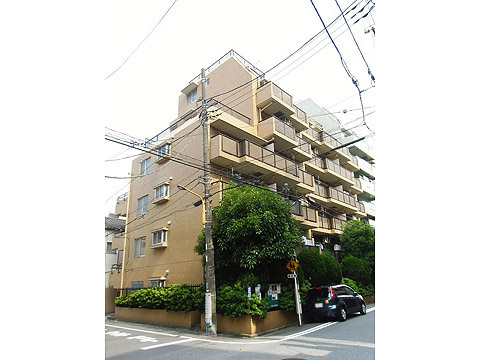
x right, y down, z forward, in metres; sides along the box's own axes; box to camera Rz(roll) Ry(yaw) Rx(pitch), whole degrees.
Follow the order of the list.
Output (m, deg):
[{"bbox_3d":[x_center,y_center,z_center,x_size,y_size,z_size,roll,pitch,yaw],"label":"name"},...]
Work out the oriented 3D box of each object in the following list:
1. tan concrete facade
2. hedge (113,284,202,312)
[{"bbox_3d":[2.584,1.756,28.283,11.100,17.200,22.500,-17,-23,37],"label":"tan concrete facade"},{"bbox_3d":[-4.281,6.187,17.348,7.000,1.250,1.000,-19,-24,41],"label":"hedge"}]

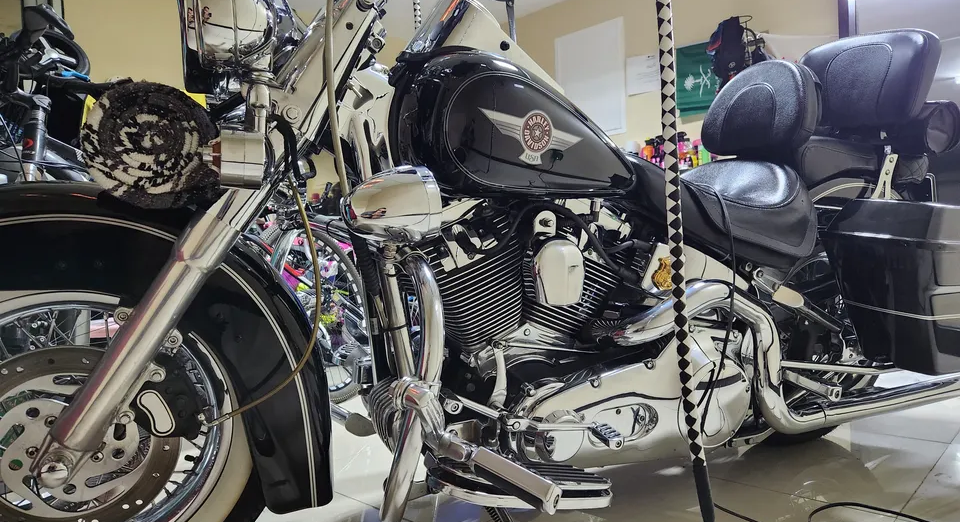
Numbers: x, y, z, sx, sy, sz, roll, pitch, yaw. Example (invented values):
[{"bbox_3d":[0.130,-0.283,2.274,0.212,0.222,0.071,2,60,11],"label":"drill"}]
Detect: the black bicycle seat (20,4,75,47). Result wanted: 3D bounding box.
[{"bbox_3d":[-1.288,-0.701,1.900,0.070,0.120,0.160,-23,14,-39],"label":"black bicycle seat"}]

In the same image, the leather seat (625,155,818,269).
[{"bbox_3d":[0.506,-0.125,1.432,0.530,0.205,0.360,0,10,-27],"label":"leather seat"}]

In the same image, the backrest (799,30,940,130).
[{"bbox_3d":[0.998,-0.459,1.628,0.095,0.230,0.320,13,4,-29],"label":"backrest"}]

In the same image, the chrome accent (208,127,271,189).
[{"bbox_3d":[-0.311,-0.131,0.822,0.075,0.075,0.075,-2,11,-23],"label":"chrome accent"}]

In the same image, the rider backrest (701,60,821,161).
[{"bbox_3d":[0.662,-0.345,1.470,0.090,0.235,0.280,14,3,-29],"label":"rider backrest"}]

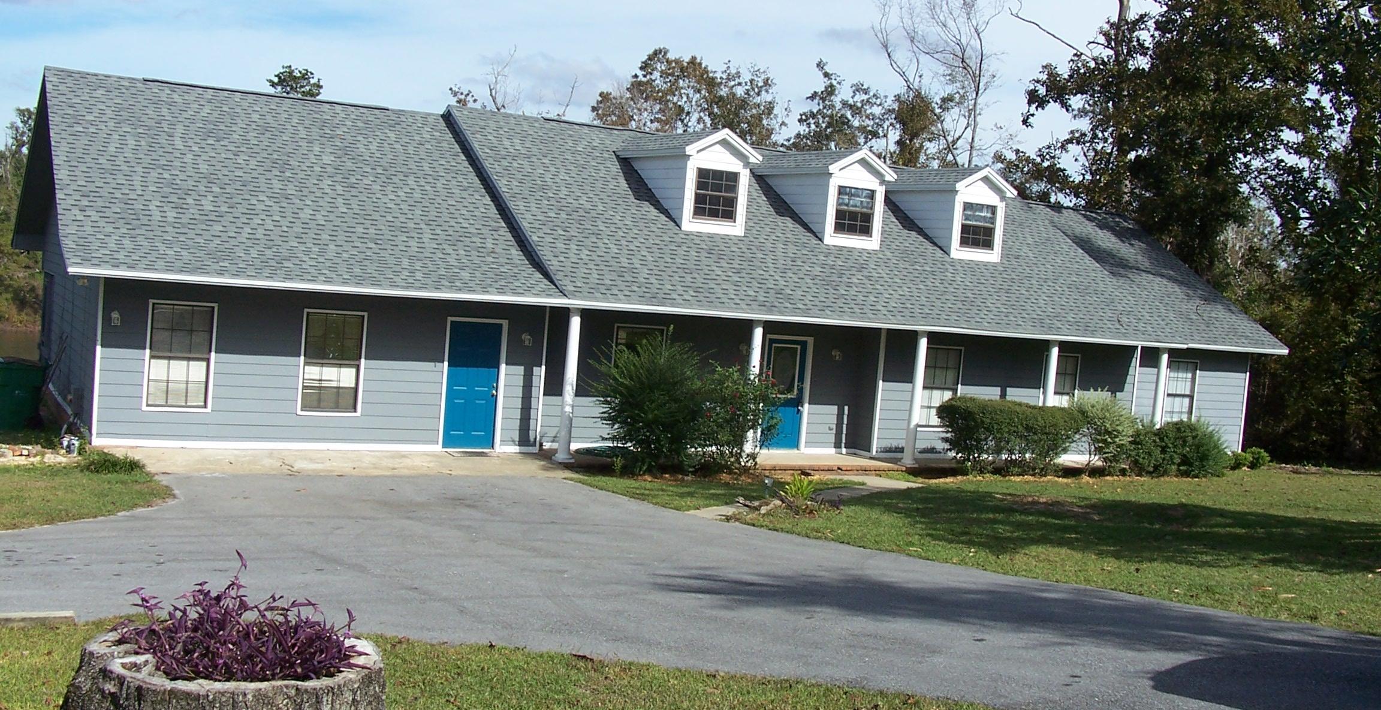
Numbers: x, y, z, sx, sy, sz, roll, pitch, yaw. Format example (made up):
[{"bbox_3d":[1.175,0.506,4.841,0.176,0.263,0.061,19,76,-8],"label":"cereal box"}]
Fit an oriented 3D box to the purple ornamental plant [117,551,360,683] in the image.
[{"bbox_3d":[-1.326,0.734,4.100,0.720,0.290,0.600,4,3,-17],"label":"purple ornamental plant"}]

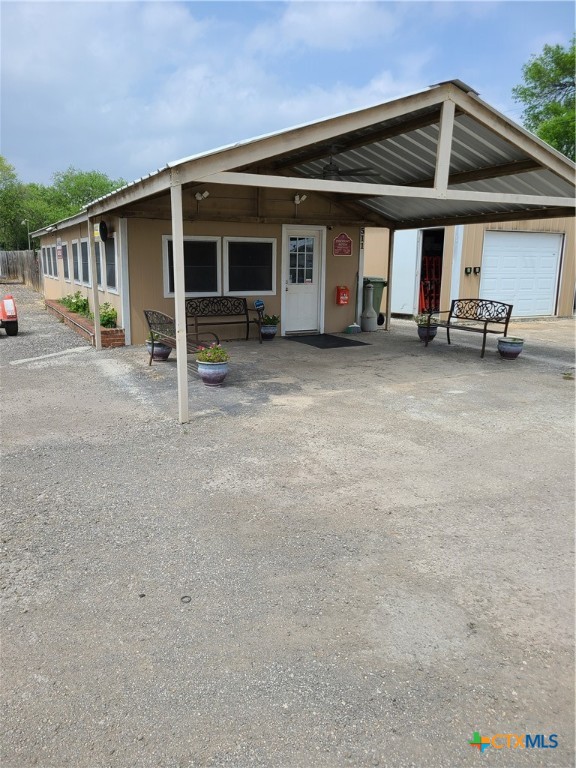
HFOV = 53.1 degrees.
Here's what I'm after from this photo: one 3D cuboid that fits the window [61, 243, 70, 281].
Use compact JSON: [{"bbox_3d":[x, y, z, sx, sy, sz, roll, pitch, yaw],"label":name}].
[{"bbox_3d":[-5.964,-3.272,15.532,0.090,1.070,1.060,-6,14,-28],"label":"window"}]

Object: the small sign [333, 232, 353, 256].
[{"bbox_3d":[1.162,-2.913,12.020,0.480,0.500,0.030,-6,13,-27],"label":"small sign"}]

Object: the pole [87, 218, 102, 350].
[{"bbox_3d":[-3.213,-1.642,9.606,0.090,2.160,0.090,-6,13,-27],"label":"pole"}]

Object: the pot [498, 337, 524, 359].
[{"bbox_3d":[3.584,-0.564,9.253,0.415,0.330,0.415,-6,14,-28],"label":"pot"}]

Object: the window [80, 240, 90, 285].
[{"bbox_3d":[-4.522,-2.706,12.960,0.090,1.070,1.060,-6,14,-28],"label":"window"}]

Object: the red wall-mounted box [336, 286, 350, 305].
[{"bbox_3d":[1.172,-1.861,12.146,0.240,0.365,0.130,-6,14,-28],"label":"red wall-mounted box"}]

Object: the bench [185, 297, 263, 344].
[{"bbox_3d":[-1.188,-1.173,10.612,1.310,0.860,0.630,-6,13,-27],"label":"bench"}]

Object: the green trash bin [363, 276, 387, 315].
[{"bbox_3d":[1.871,-1.975,13.890,0.780,1.130,0.660,-10,16,-41],"label":"green trash bin"}]

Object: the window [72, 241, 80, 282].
[{"bbox_3d":[-5.143,-2.950,14.068,0.090,1.070,1.060,-6,14,-28],"label":"window"}]

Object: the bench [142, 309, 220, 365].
[{"bbox_3d":[-1.441,-0.589,7.823,0.630,0.860,1.310,-6,13,-27],"label":"bench"}]

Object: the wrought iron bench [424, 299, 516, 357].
[{"bbox_3d":[3.116,-1.003,10.022,0.650,0.860,1.320,-7,14,-32],"label":"wrought iron bench"}]

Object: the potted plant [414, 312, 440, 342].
[{"bbox_3d":[2.672,-1.097,11.103,0.420,0.570,0.420,0,12,0],"label":"potted plant"}]

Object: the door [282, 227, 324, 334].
[{"bbox_3d":[0.316,-2.089,11.776,1.010,2.170,0.120,-6,14,-28],"label":"door"}]

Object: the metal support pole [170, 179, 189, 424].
[{"bbox_3d":[-1.014,-0.740,5.453,0.082,2.240,0.082,-6,14,-28],"label":"metal support pole"}]

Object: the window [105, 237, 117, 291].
[{"bbox_3d":[-3.294,-2.223,10.770,0.090,1.070,1.060,-6,14,-28],"label":"window"}]

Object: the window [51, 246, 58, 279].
[{"bbox_3d":[-7.735,-4.008,19.120,0.080,1.140,1.380,-6,13,-27],"label":"window"}]

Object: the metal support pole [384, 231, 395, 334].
[{"bbox_3d":[2.263,-2.270,12.756,0.090,2.180,0.090,-6,13,-27],"label":"metal support pole"}]

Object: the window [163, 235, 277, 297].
[{"bbox_3d":[-1.229,-2.206,10.911,2.270,1.110,0.080,-6,13,-27],"label":"window"}]

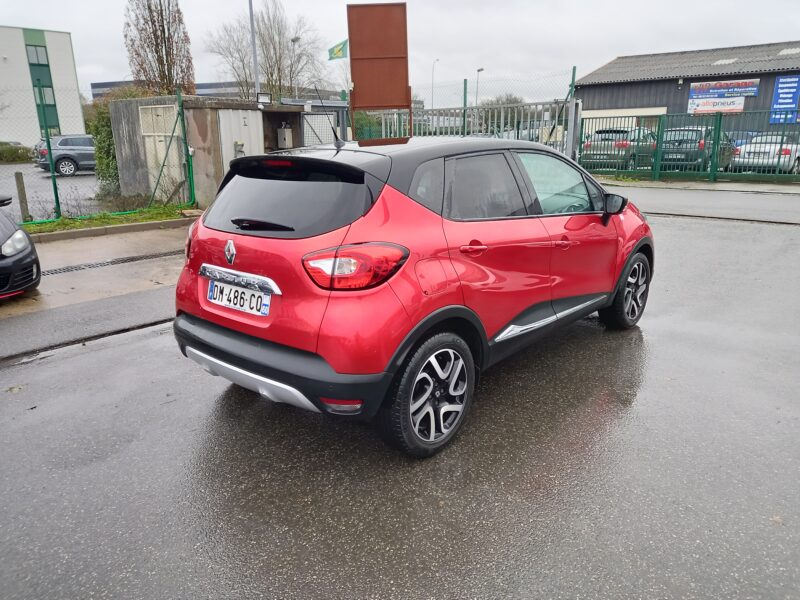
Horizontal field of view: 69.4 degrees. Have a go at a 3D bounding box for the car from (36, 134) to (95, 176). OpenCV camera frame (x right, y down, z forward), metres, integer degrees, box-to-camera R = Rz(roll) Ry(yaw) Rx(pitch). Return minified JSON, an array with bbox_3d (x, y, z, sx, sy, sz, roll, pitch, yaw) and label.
[{"bbox_3d":[-12.468,-6.021,24.040,4.480,1.650,1.850,-10,15,-30],"label":"car"}]

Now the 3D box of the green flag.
[{"bbox_3d":[-4.470,-18.136,42.000,1.500,1.400,0.300,-3,13,-5],"label":"green flag"}]

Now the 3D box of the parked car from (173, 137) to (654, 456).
[{"bbox_3d":[0.483,-0.389,4.294,1.820,1.566,4.120,10,19,41],"label":"parked car"}]

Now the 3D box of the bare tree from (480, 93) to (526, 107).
[{"bbox_3d":[9.852,-17.372,55.000,4.700,4.700,4.400,0,13,10],"label":"bare tree"}]

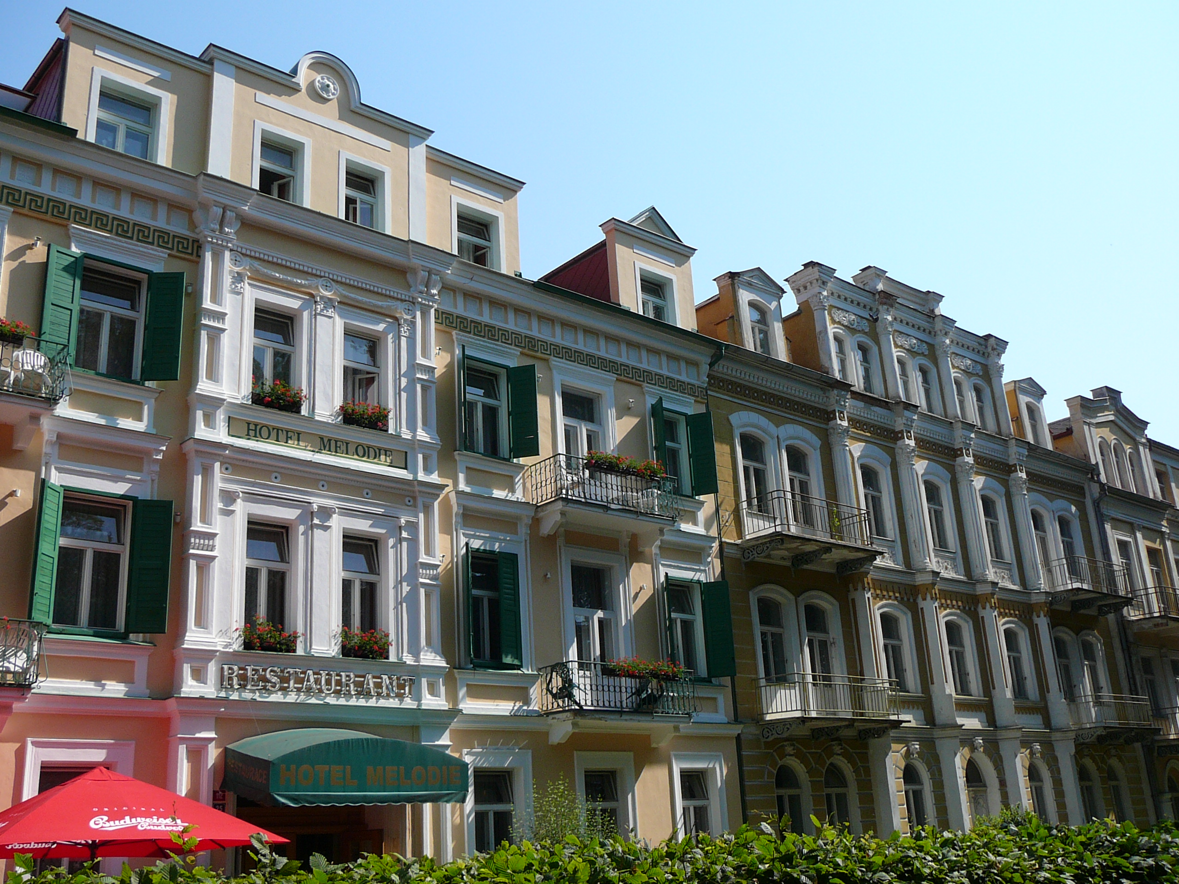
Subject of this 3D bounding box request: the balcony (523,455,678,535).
[{"bbox_3d":[0.383,1.223,25.465,3.385,1.228,1.042,13,-25,-39],"label":"balcony"}]

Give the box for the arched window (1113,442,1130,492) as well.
[{"bbox_3d":[20.050,0.982,45.080,0.850,1.900,0.200,14,-25,-39],"label":"arched window"}]

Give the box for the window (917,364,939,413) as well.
[{"bbox_3d":[10.514,-1.586,37.267,0.780,1.660,0.200,13,-25,-39],"label":"window"}]

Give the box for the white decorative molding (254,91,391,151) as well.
[{"bbox_3d":[-5.417,-6.501,24.415,3.070,0.194,0.070,13,-25,-38],"label":"white decorative molding"}]

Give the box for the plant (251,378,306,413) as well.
[{"bbox_3d":[-5.502,-0.806,20.943,1.023,0.493,0.316,13,-25,-39],"label":"plant"}]

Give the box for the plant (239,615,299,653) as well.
[{"bbox_3d":[-5.278,3.172,19.560,1.060,0.558,0.316,13,-25,-39],"label":"plant"}]

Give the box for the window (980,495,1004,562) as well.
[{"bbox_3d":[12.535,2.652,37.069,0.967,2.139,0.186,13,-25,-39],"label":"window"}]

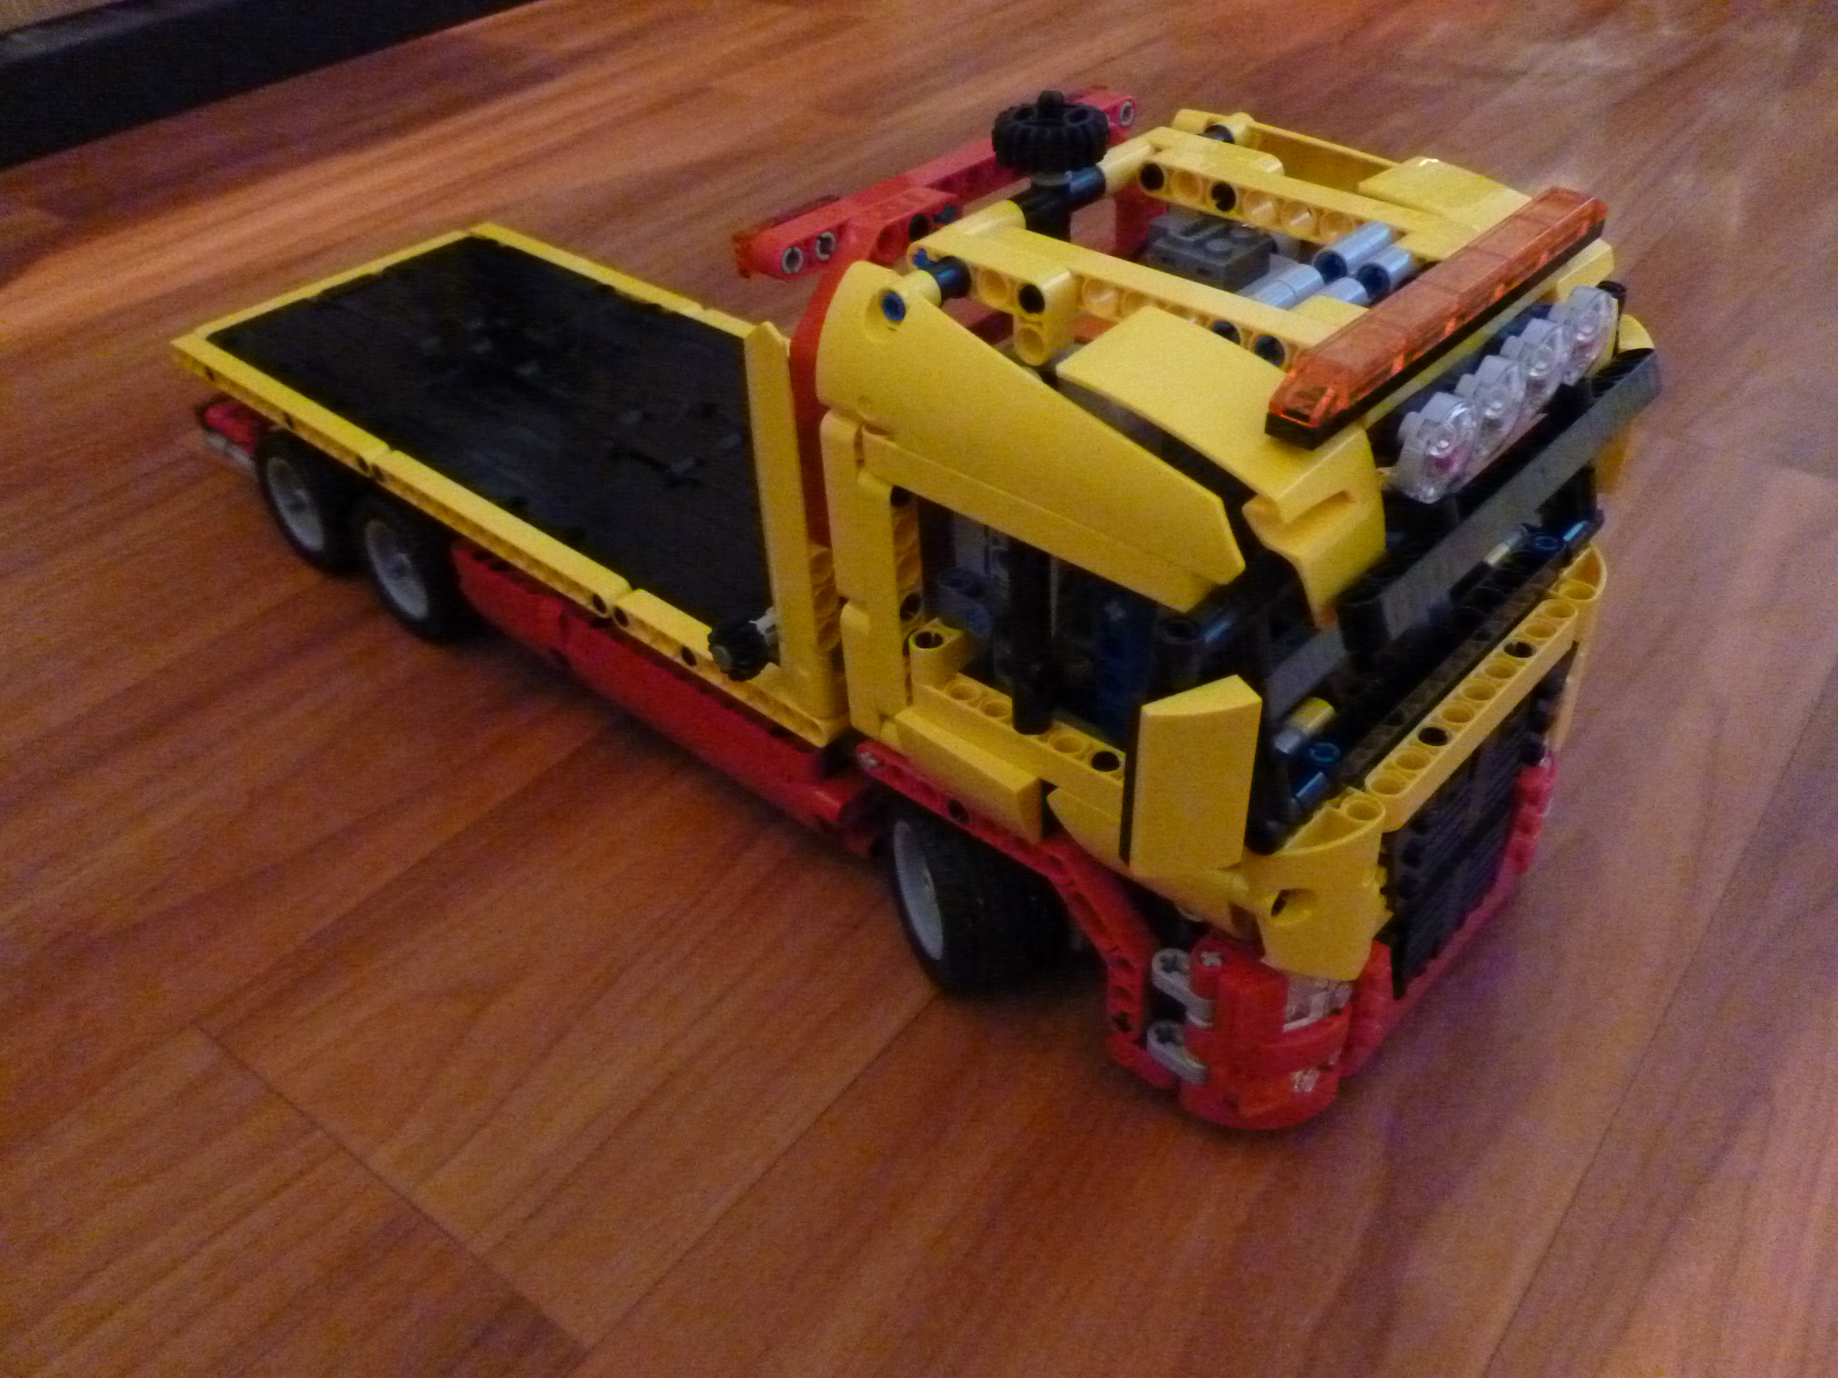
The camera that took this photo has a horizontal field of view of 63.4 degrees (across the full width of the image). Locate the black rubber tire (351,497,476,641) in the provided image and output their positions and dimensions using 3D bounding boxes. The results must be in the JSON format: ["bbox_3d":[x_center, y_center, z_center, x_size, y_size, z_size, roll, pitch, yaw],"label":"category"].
[{"bbox_3d":[-0.138,-0.037,0.418,0.043,0.043,0.022,28,48,33],"label":"black rubber tire"}]

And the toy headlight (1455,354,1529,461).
[{"bbox_3d":[0.087,-0.043,0.229,0.005,0.016,0.016,28,48,33],"label":"toy headlight"}]

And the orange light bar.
[{"bbox_3d":[0.084,-0.061,0.231,0.008,0.010,0.096,28,48,33],"label":"orange light bar"}]

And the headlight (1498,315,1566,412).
[{"bbox_3d":[0.098,-0.051,0.238,0.005,0.016,0.016,28,48,33],"label":"headlight"}]

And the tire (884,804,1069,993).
[{"bbox_3d":[0.009,0.041,0.311,0.022,0.043,0.043,-18,41,-19],"label":"tire"}]

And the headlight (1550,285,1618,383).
[{"bbox_3d":[0.109,-0.058,0.247,0.005,0.016,0.016,28,48,33],"label":"headlight"}]

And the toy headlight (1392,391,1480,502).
[{"bbox_3d":[0.076,-0.036,0.220,0.005,0.016,0.016,28,48,33],"label":"toy headlight"}]

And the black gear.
[{"bbox_3d":[0.024,-0.101,0.269,0.021,0.010,0.021,-2,38,1],"label":"black gear"}]

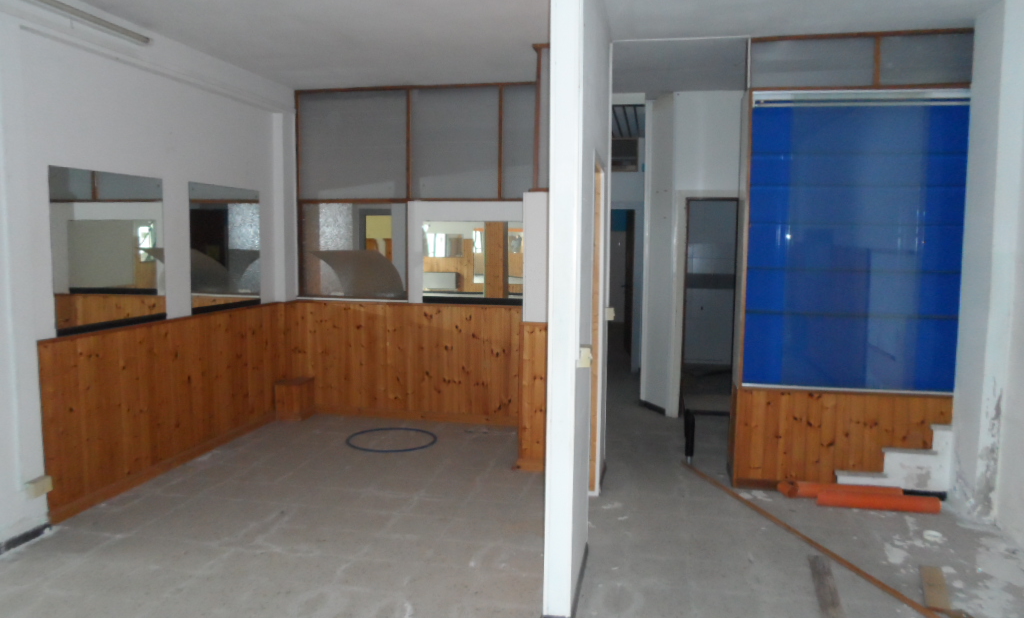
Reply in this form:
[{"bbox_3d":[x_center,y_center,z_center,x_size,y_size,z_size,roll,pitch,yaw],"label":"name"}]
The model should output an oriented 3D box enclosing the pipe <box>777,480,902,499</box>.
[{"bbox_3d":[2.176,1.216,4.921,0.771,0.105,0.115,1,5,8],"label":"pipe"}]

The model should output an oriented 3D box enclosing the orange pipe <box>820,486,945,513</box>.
[{"bbox_3d":[2.345,1.237,4.735,0.715,0.100,0.100,1,5,8],"label":"orange pipe"}]

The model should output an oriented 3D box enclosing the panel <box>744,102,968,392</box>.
[{"bbox_3d":[2.244,-0.403,4.885,1.319,1.878,0.050,2,5,11],"label":"panel"}]

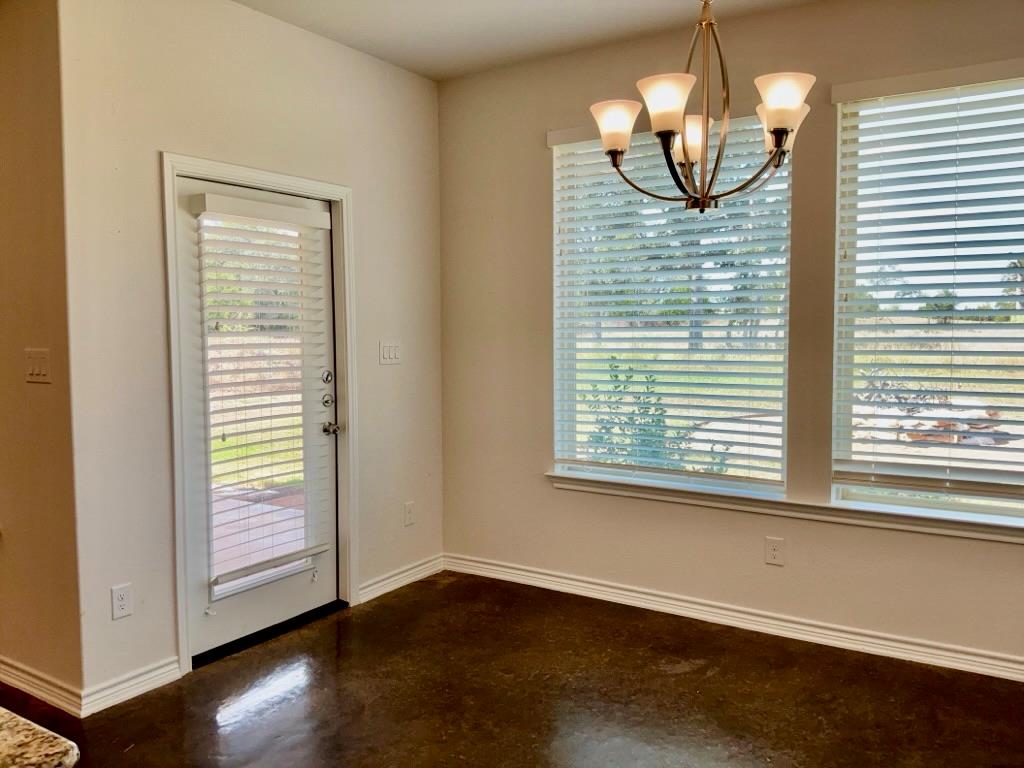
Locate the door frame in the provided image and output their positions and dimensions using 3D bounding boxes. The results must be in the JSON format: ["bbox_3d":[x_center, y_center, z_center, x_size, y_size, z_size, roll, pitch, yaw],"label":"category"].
[{"bbox_3d":[-1.123,0.109,3.691,0.120,2.127,1.049,2,4,33],"label":"door frame"}]

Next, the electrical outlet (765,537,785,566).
[{"bbox_3d":[1.218,0.778,3.701,0.080,0.126,0.012,2,4,33],"label":"electrical outlet"}]

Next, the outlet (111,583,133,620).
[{"bbox_3d":[-1.492,0.837,3.068,0.012,0.126,0.080,2,4,33],"label":"outlet"}]

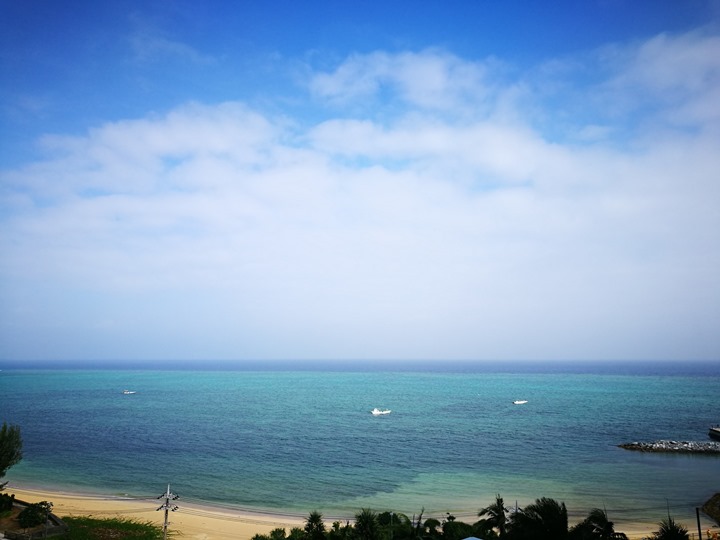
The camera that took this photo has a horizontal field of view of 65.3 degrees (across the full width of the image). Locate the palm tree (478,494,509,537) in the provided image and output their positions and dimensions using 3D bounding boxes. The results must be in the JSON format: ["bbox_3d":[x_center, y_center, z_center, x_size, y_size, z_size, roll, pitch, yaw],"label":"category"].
[{"bbox_3d":[11.970,22.250,49.650,2.900,4.400,2.900,0,-9,0],"label":"palm tree"}]

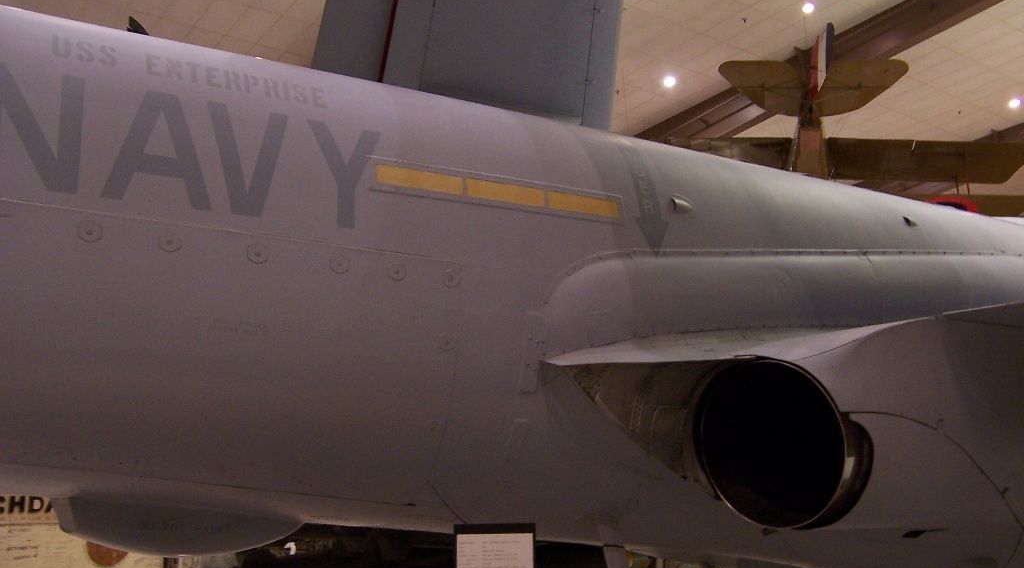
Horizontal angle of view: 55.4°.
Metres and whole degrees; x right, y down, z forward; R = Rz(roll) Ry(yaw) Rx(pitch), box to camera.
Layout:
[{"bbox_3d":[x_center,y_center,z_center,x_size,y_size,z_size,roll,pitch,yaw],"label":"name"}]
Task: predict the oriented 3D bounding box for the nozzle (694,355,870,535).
[{"bbox_3d":[0.987,0.537,3.385,0.360,0.570,0.570,1,-8,-43],"label":"nozzle"}]

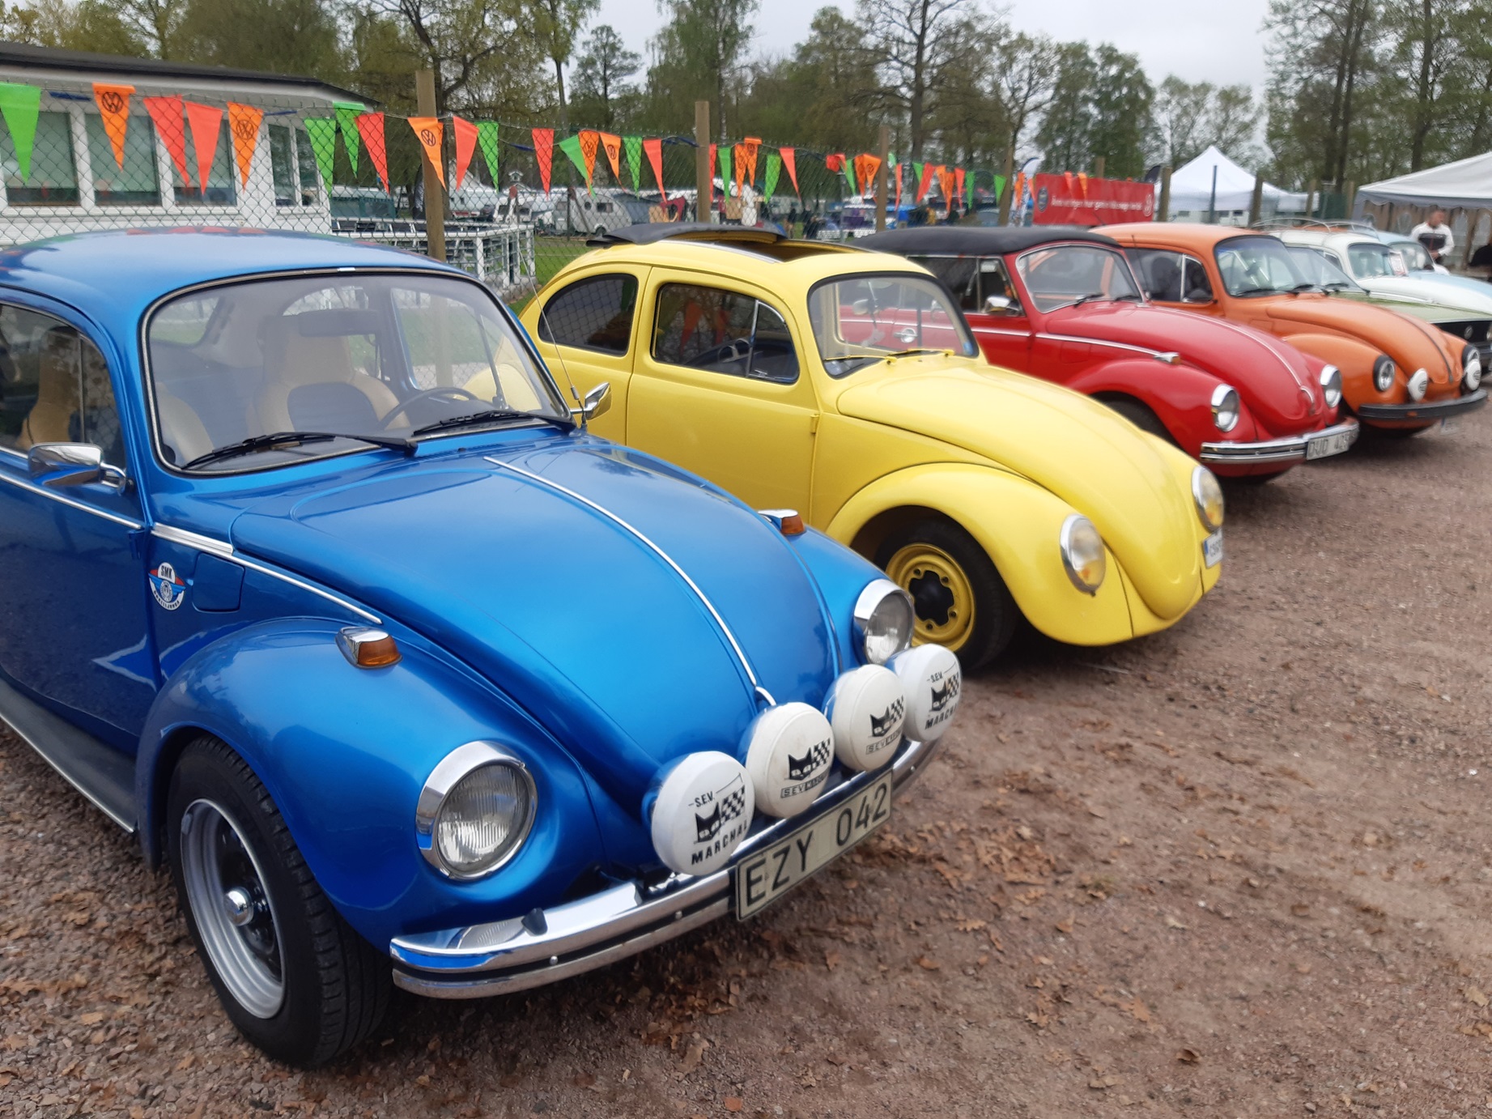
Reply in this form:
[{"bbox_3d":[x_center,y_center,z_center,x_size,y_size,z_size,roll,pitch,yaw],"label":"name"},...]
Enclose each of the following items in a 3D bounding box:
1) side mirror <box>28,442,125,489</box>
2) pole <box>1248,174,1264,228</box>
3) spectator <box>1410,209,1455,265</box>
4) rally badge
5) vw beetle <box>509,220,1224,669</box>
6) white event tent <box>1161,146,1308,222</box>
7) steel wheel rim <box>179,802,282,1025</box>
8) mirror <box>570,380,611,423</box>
[{"bbox_3d":[-1.428,-0.200,2.390,0.175,0.095,0.080,-10,20,-31],"label":"side mirror"},{"bbox_3d":[8.029,-4.921,17.937,0.130,2.350,0.130,8,18,24],"label":"pole"},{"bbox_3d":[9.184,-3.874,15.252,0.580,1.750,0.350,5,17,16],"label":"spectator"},{"bbox_3d":[-1.260,0.058,2.440,0.130,0.110,0.008,11,20,31],"label":"rally badge"},{"bbox_3d":[0.199,-0.713,5.130,3.840,1.500,1.540,15,22,40],"label":"vw beetle"},{"bbox_3d":[11.359,-8.116,27.047,3.000,3.300,3.000,-7,18,-22],"label":"white event tent"},{"bbox_3d":[-0.906,0.632,2.124,0.420,0.420,0.150,15,22,39],"label":"steel wheel rim"},{"bbox_3d":[-0.470,-0.477,3.410,0.080,0.105,0.165,8,18,24],"label":"mirror"}]

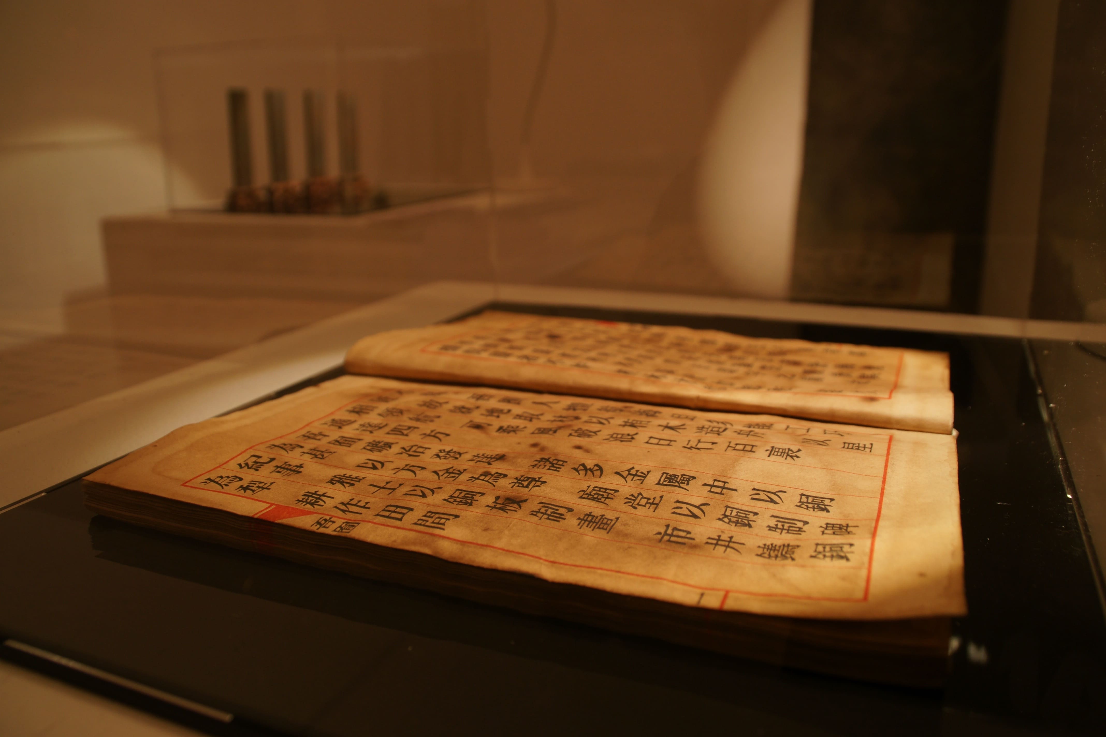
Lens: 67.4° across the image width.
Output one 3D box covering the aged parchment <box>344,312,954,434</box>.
[{"bbox_3d":[0.051,-0.005,0.436,0.289,0.024,0.154,6,18,23],"label":"aged parchment"}]

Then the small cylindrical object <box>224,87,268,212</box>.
[{"bbox_3d":[-0.543,-0.381,1.449,0.056,0.205,0.056,6,18,24],"label":"small cylindrical object"}]

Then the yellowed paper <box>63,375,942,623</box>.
[{"bbox_3d":[-0.007,0.036,0.316,0.287,0.021,0.154,5,18,22],"label":"yellowed paper"}]

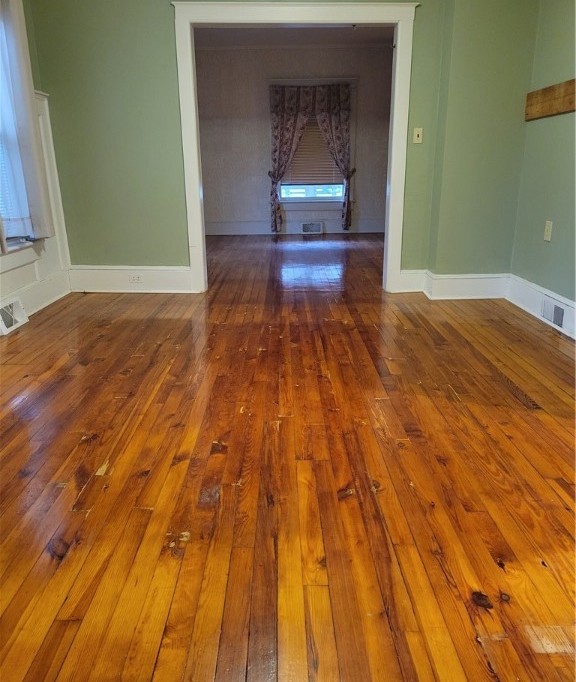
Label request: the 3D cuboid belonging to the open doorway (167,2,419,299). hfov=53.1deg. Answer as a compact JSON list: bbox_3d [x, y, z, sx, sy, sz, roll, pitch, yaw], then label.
[{"bbox_3d":[0.062,-1.492,4.706,1.821,2.199,0.170,0,17,-1],"label":"open doorway"}]

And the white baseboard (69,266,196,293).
[{"bbox_3d":[-1.329,-0.522,4.903,1.011,0.235,0.030,0,17,-1],"label":"white baseboard"}]

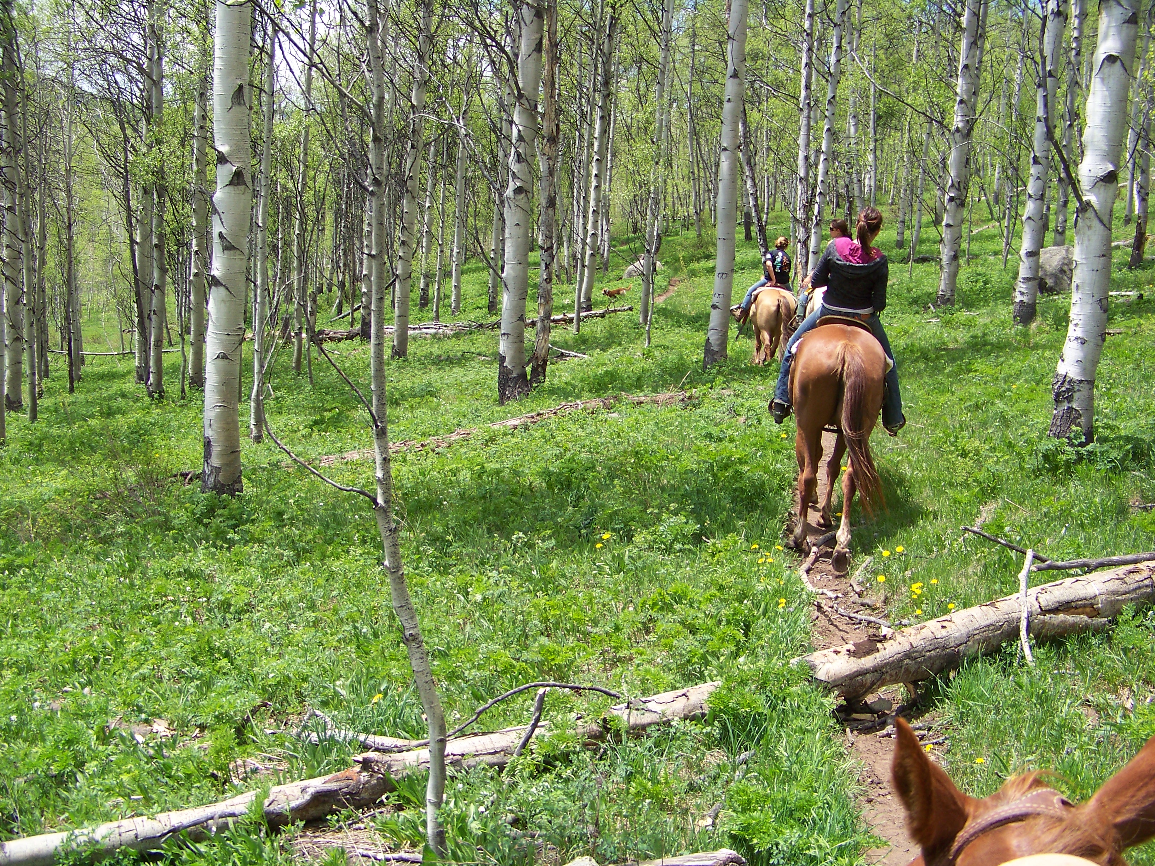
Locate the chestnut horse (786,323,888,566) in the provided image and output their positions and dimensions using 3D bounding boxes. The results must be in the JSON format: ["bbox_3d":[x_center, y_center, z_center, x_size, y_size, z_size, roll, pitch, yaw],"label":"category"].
[{"bbox_3d":[1.785,-0.110,8.350,0.600,1.580,2.350,3,7,10],"label":"chestnut horse"}]

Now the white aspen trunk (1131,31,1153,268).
[{"bbox_3d":[12.687,-6.379,27.000,0.330,5.600,0.330,4,8,24],"label":"white aspen trunk"}]

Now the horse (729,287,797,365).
[{"bbox_3d":[2.959,-1.758,18.800,0.620,1.550,2.300,2,7,-5],"label":"horse"}]

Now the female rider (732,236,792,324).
[{"bbox_3d":[2.930,-2.394,18.800,0.900,1.380,0.720,1,7,-9],"label":"female rider"}]

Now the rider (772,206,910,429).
[{"bbox_3d":[1.817,-0.786,8.400,0.880,1.550,0.700,3,7,10],"label":"rider"}]

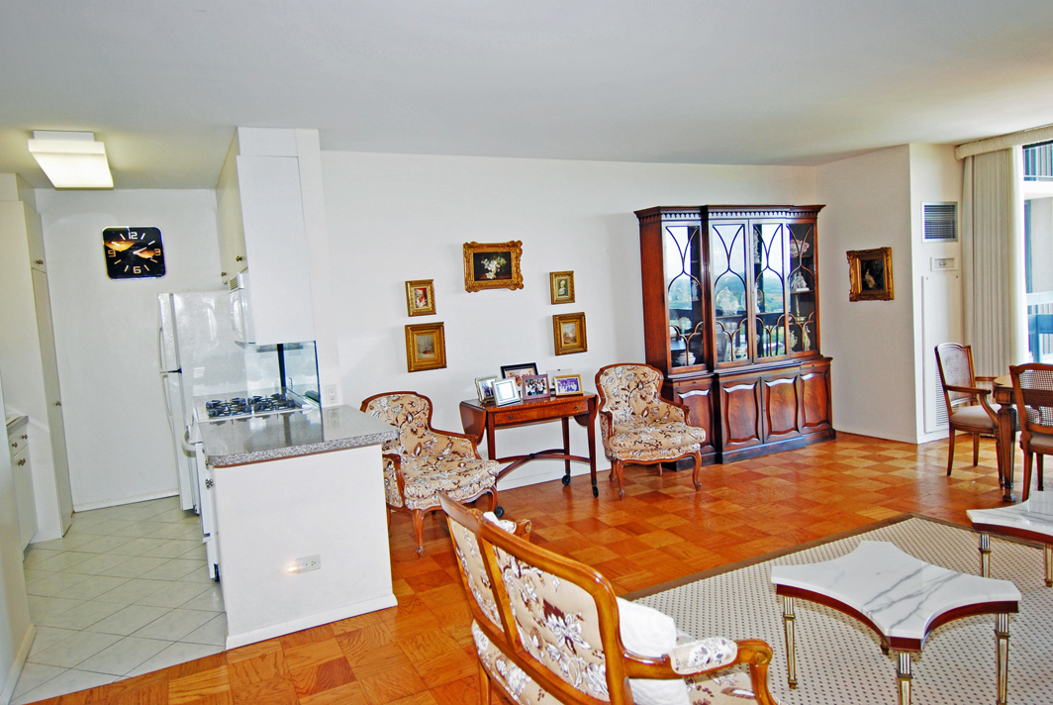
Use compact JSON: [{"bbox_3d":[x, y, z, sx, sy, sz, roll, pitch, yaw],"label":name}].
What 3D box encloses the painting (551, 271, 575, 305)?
[{"bbox_3d":[0.300,-0.528,5.265,0.195,0.255,0.050,-6,5,-26],"label":"painting"}]

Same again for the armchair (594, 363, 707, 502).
[{"bbox_3d":[0.957,0.587,5.081,0.667,0.937,0.706,-4,4,-8],"label":"armchair"}]

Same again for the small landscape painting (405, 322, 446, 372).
[{"bbox_3d":[-0.741,-0.037,4.779,0.283,0.345,0.060,-6,5,-26],"label":"small landscape painting"}]

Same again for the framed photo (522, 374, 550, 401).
[{"bbox_3d":[0.074,0.270,4.839,0.198,0.174,0.048,-5,-8,-26],"label":"framed photo"}]

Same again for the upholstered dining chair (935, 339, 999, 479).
[{"bbox_3d":[3.368,0.416,4.701,0.580,0.970,0.560,-6,5,-28],"label":"upholstered dining chair"}]

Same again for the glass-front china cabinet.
[{"bbox_3d":[1.995,-0.188,5.997,1.923,2.232,0.454,-5,4,-24],"label":"glass-front china cabinet"}]

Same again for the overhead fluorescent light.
[{"bbox_3d":[-3.039,-1.279,4.358,0.377,0.126,1.102,-6,4,-29],"label":"overhead fluorescent light"}]

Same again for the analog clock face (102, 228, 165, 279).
[{"bbox_3d":[-3.262,-0.833,5.375,0.417,0.425,0.050,-6,5,-26],"label":"analog clock face"}]

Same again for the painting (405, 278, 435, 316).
[{"bbox_3d":[-0.775,-0.400,4.750,0.200,0.260,0.050,-6,5,-26],"label":"painting"}]

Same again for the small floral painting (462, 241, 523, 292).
[{"bbox_3d":[-0.259,-0.686,5.113,0.498,0.374,0.058,-5,4,-25],"label":"small floral painting"}]

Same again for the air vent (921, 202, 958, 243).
[{"bbox_3d":[3.695,-1.159,5.739,0.530,0.350,0.035,-6,5,-26],"label":"air vent"}]

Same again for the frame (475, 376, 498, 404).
[{"bbox_3d":[-0.277,0.277,4.739,0.190,0.175,0.040,-8,-8,-41],"label":"frame"}]

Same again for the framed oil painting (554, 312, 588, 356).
[{"bbox_3d":[0.371,-0.153,5.432,0.314,0.345,0.048,-5,4,-25],"label":"framed oil painting"}]

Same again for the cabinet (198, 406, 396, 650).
[{"bbox_3d":[-1.265,0.841,3.550,0.851,0.888,1.154,-6,5,-26],"label":"cabinet"}]

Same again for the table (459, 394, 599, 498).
[{"bbox_3d":[0.025,0.742,4.903,0.899,0.768,0.541,-5,4,-26],"label":"table"}]

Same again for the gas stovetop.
[{"bbox_3d":[-1.930,0.373,4.489,0.609,0.063,0.763,-6,4,-29],"label":"gas stovetop"}]

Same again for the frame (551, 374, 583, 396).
[{"bbox_3d":[0.316,0.251,4.807,0.204,0.150,0.040,-5,-14,-12],"label":"frame"}]

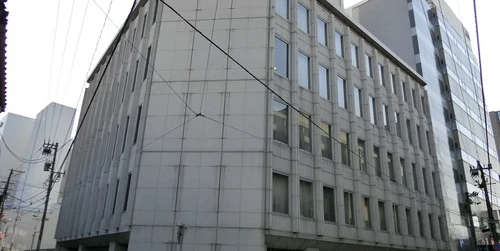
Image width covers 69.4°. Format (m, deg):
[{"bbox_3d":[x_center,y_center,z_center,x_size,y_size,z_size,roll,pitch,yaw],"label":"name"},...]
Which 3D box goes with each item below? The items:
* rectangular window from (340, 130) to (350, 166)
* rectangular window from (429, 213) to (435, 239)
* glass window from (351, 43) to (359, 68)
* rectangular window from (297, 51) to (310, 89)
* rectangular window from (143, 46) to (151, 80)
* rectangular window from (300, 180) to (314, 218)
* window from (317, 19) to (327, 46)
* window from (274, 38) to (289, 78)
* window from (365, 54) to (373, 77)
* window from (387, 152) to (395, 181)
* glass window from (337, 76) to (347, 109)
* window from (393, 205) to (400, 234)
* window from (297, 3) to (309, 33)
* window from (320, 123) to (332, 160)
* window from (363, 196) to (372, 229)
[{"bbox_3d":[5.776,1.405,21.706,1.010,2.030,0.200,20,-27,-40],"label":"rectangular window"},{"bbox_3d":[13.047,7.338,26.243,1.080,1.704,0.150,20,-27,-40],"label":"rectangular window"},{"bbox_3d":[7.438,-4.906,25.483,0.976,1.756,0.200,20,-27,-40],"label":"glass window"},{"bbox_3d":[2.879,-2.979,19.517,1.080,1.990,0.150,20,-27,-40],"label":"rectangular window"},{"bbox_3d":[-5.227,-3.462,19.068,0.150,1.990,1.080,16,-25,-33],"label":"rectangular window"},{"bbox_3d":[2.851,3.697,18.006,1.078,1.743,0.200,20,-27,-40],"label":"rectangular window"},{"bbox_3d":[4.305,-5.688,21.864,1.080,1.649,0.150,20,-27,-40],"label":"window"},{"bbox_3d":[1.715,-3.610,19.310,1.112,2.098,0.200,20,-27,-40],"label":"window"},{"bbox_3d":[8.424,-4.214,25.798,0.940,1.716,0.150,20,-27,-40],"label":"window"},{"bbox_3d":[9.972,2.945,25.398,0.908,2.030,0.200,20,-27,-40],"label":"window"},{"bbox_3d":[5.911,-2.069,23.002,1.010,2.098,0.200,20,-27,-40],"label":"glass window"},{"bbox_3d":[9.140,5.891,22.808,1.080,1.704,0.150,20,-27,-40],"label":"window"},{"bbox_3d":[3.044,-6.214,21.001,0.940,1.716,0.150,20,-27,-40],"label":"window"},{"bbox_3d":[4.378,0.891,20.475,1.044,2.030,0.200,20,-27,-40],"label":"window"},{"bbox_3d":[6.726,5.044,20.924,0.940,1.716,0.150,20,-27,-40],"label":"window"}]

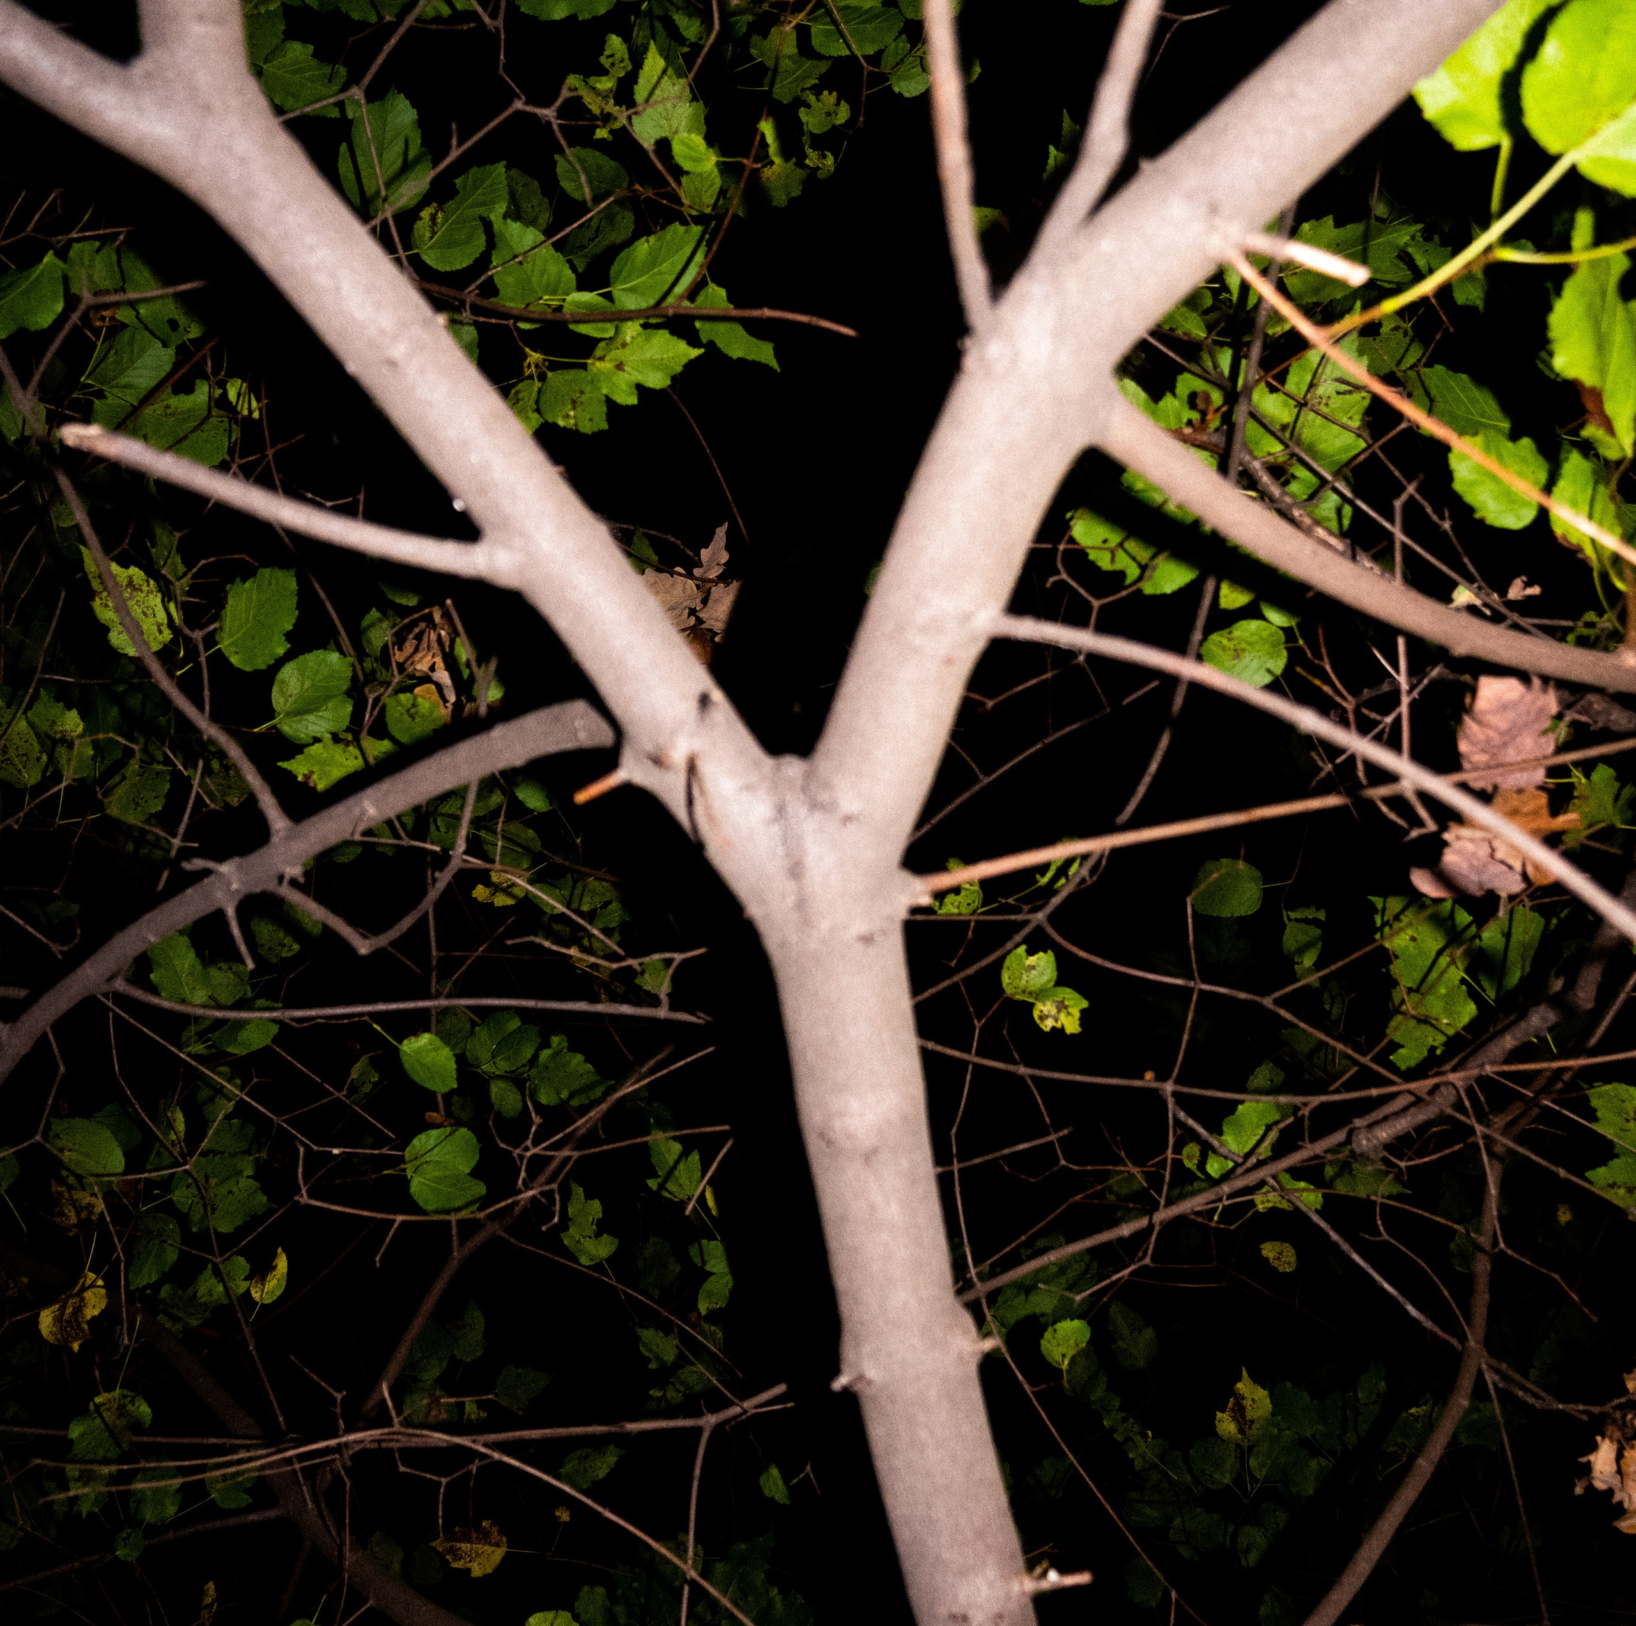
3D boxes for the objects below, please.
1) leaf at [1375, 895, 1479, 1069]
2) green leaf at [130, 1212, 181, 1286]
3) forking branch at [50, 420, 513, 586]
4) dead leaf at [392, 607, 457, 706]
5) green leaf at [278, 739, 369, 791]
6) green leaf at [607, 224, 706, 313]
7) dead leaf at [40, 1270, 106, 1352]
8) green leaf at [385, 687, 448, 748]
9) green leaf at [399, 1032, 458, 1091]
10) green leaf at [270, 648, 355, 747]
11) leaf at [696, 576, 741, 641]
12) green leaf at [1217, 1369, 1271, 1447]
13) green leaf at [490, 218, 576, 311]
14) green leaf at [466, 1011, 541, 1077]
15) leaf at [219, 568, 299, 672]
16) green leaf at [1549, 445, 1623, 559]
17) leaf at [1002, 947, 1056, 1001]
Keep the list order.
[{"bbox_3d":[0.524,0.145,1.350,0.093,0.158,0.026,-6,-20,18],"label":"leaf"},{"bbox_3d":[-0.803,0.529,1.900,0.063,0.092,0.019,12,-30,-16],"label":"green leaf"},{"bbox_3d":[-0.267,-0.160,0.800,0.227,0.026,0.022,14,-3,-10],"label":"forking branch"},{"bbox_3d":[-0.302,-0.120,1.200,0.050,0.081,0.035,10,-11,2],"label":"dead leaf"},{"bbox_3d":[-0.379,-0.037,1.200,0.068,0.054,0.025,-5,-30,-3],"label":"green leaf"},{"bbox_3d":[-0.139,-0.469,1.350,0.103,0.069,0.020,-37,7,-2],"label":"green leaf"},{"bbox_3d":[-0.784,0.524,1.650,0.071,0.088,0.021,12,-32,-18],"label":"dead leaf"},{"bbox_3d":[-0.385,-0.092,1.500,0.065,0.061,0.018,0,-10,-14],"label":"green leaf"},{"bbox_3d":[-0.373,0.238,1.500,0.053,0.072,0.016,-41,-8,-24],"label":"green leaf"},{"bbox_3d":[-0.447,-0.103,1.380,0.077,0.088,0.022,34,-17,-9],"label":"green leaf"},{"bbox_3d":[-0.082,-0.169,1.300,0.038,0.056,0.025,10,-14,-10],"label":"leaf"},{"bbox_3d":[0.379,0.530,1.400,0.050,0.077,0.022,5,-21,2],"label":"green leaf"},{"bbox_3d":[-0.219,-0.421,1.200,0.062,0.081,0.022,-25,-13,-13],"label":"green leaf"},{"bbox_3d":[-0.351,0.258,1.750,0.071,0.089,0.021,37,-23,4],"label":"green leaf"},{"bbox_3d":[-0.517,-0.178,1.450,0.072,0.102,0.021,27,-15,-14],"label":"leaf"},{"bbox_3d":[0.402,-0.163,0.820,0.038,0.063,0.020,-25,-8,-17],"label":"green leaf"},{"bbox_3d":[0.142,0.108,1.050,0.037,0.039,0.015,0,-18,0],"label":"leaf"}]

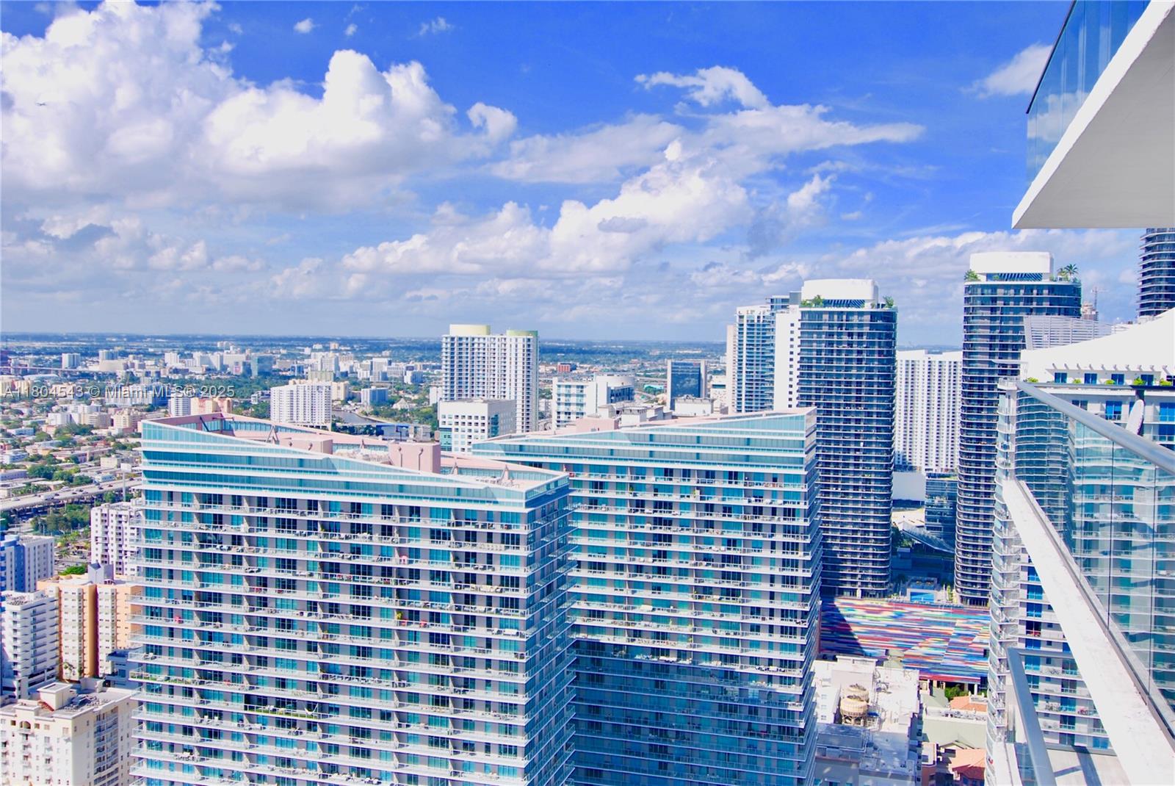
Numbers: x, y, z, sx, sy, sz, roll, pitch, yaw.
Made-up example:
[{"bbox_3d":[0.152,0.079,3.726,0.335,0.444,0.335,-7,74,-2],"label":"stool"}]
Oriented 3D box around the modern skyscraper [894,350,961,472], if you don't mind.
[{"bbox_3d":[296.480,27.390,1028.870,60.000,129.700,28.000,2,3,16],"label":"modern skyscraper"}]

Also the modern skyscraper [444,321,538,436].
[{"bbox_3d":[-68.840,23.940,839.470,67.700,145.100,20.000,2,3,16],"label":"modern skyscraper"}]

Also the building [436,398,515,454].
[{"bbox_3d":[-52.430,57.430,558.100,23.900,107.900,36.000,2,3,16],"label":"building"}]

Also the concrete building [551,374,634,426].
[{"bbox_3d":[5.400,12.750,715.500,43.000,46.000,30.000,2,3,17],"label":"concrete building"}]

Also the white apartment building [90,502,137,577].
[{"bbox_3d":[-222.640,81.100,566.510,21.400,54.500,21.000,2,3,16],"label":"white apartment building"}]

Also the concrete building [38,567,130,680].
[{"bbox_3d":[-197.600,91.710,475.370,43.500,43.500,17.000,2,3,16],"label":"concrete building"}]

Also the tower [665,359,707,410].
[{"bbox_3d":[123.070,13.010,1452.940,46.200,109.200,21.000,2,3,16],"label":"tower"}]

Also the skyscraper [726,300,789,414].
[{"bbox_3d":[146.190,8.290,1001.630,47.400,166.100,36.000,2,3,16],"label":"skyscraper"}]

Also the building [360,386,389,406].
[{"bbox_3d":[-401.300,4.950,2215.360,16.800,30.200,72.000,2,3,16],"label":"building"}]

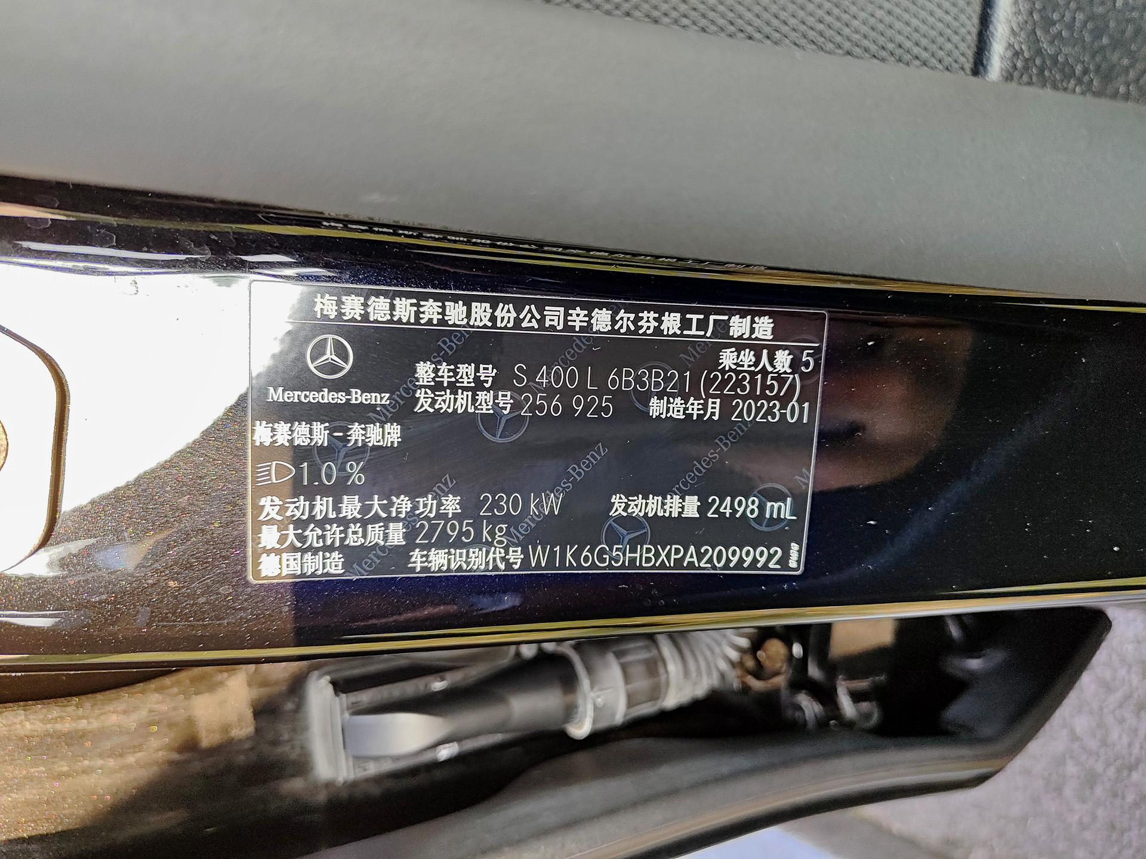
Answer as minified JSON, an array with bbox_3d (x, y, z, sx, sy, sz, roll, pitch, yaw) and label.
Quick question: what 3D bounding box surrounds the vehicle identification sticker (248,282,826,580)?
[{"bbox_3d":[-0.004,0.002,0.156,0.001,0.112,0.056,-142,54,-76],"label":"vehicle identification sticker"}]

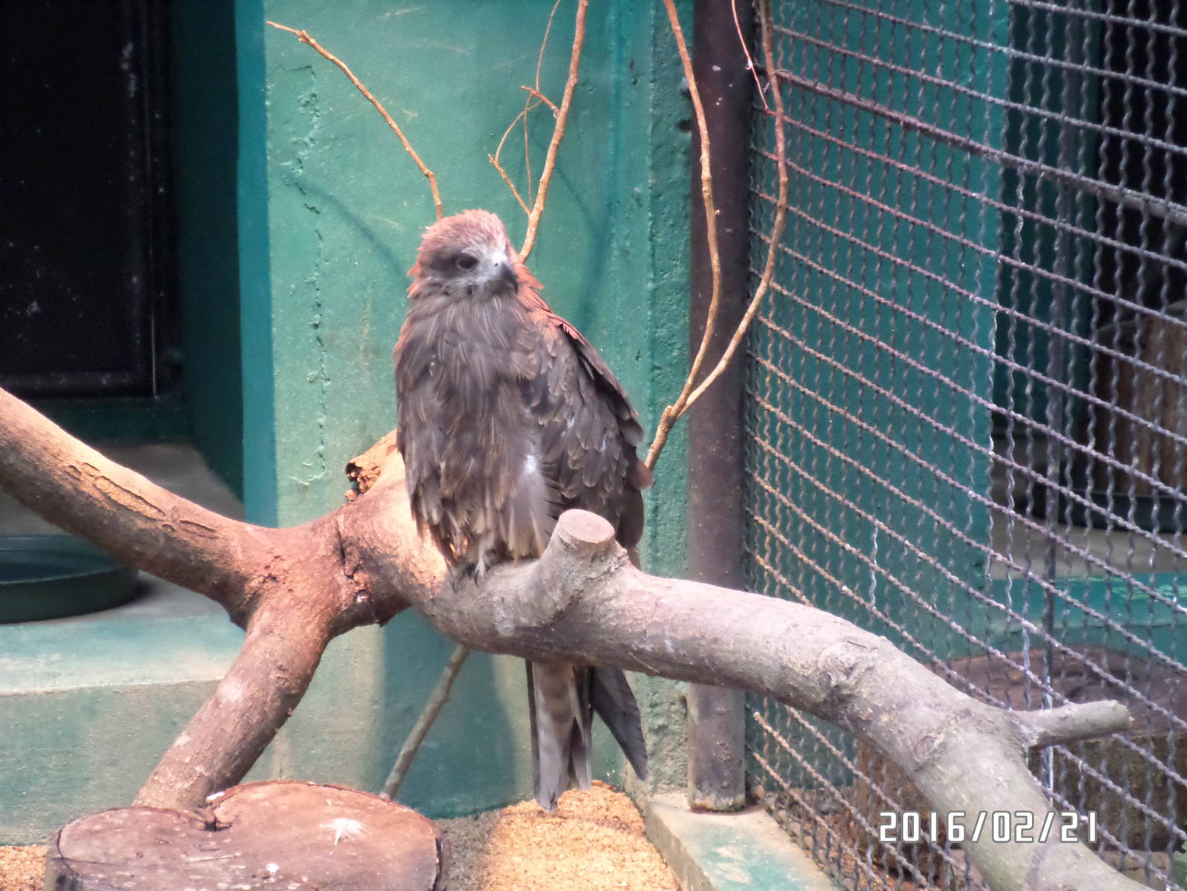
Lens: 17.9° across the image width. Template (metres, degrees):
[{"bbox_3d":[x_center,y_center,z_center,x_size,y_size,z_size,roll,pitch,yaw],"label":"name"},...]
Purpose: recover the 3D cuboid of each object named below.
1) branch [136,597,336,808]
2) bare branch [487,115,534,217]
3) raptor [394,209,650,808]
[{"bbox_3d":[-0.297,0.215,3.120,0.070,0.200,0.070,30,10,0],"label":"branch"},{"bbox_3d":[-0.073,-0.246,3.330,0.042,0.088,0.030,0,12,0],"label":"bare branch"},{"bbox_3d":[-0.059,0.052,3.120,0.185,0.520,0.220,6,13,26],"label":"raptor"}]

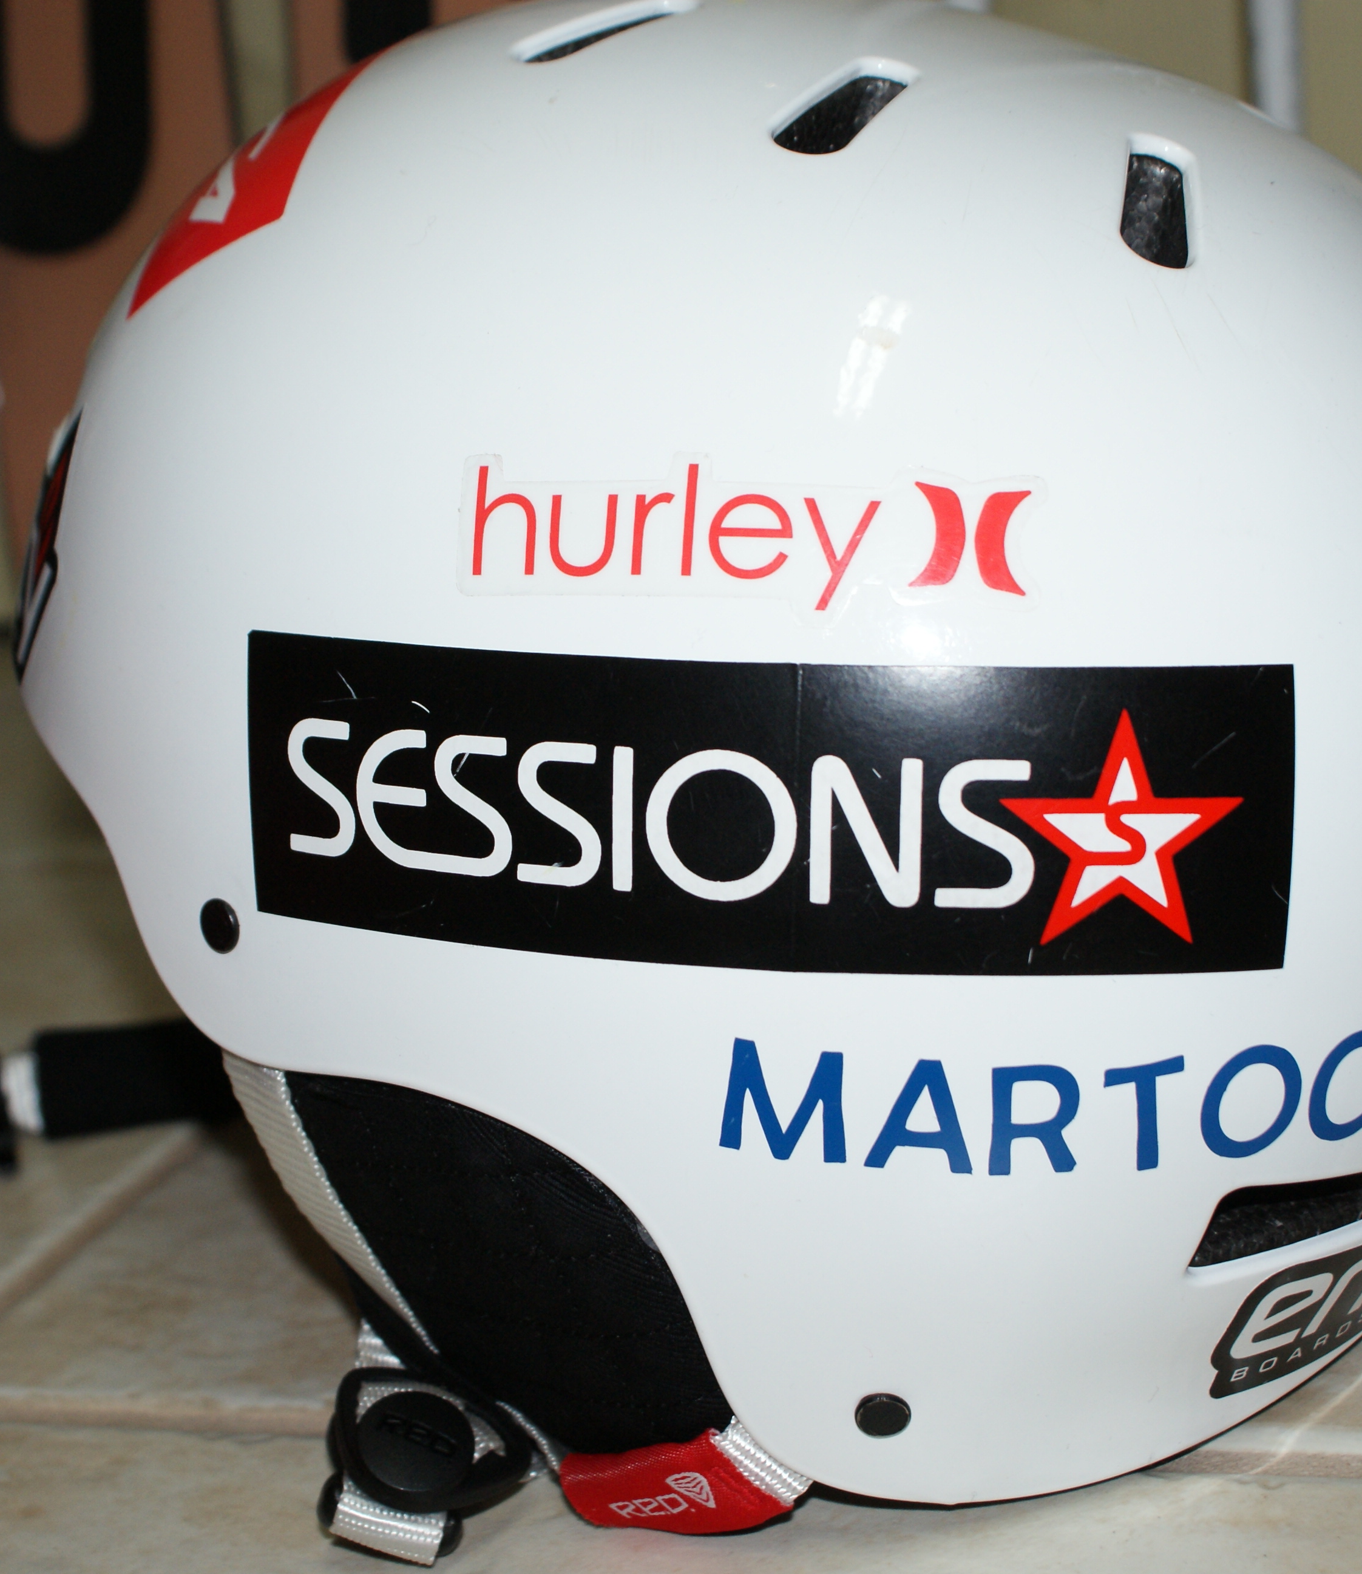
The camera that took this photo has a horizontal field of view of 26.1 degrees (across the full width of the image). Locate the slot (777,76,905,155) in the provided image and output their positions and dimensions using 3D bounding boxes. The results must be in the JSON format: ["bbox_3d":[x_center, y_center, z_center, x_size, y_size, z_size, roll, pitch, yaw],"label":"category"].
[{"bbox_3d":[0.025,-0.096,0.434,0.011,0.011,0.025,31,58,25],"label":"slot"}]

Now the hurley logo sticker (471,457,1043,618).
[{"bbox_3d":[0.008,-0.035,0.408,0.085,0.021,0.007,4,-7,12],"label":"hurley logo sticker"}]

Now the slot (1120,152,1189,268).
[{"bbox_3d":[0.068,-0.082,0.430,0.011,0.011,0.025,16,52,-8],"label":"slot"}]

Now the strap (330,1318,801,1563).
[{"bbox_3d":[-0.018,0.099,0.447,0.070,0.035,0.030,-3,17,23],"label":"strap"}]

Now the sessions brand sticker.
[{"bbox_3d":[0.009,0.003,0.418,0.154,0.047,0.021,4,13,11],"label":"sessions brand sticker"}]

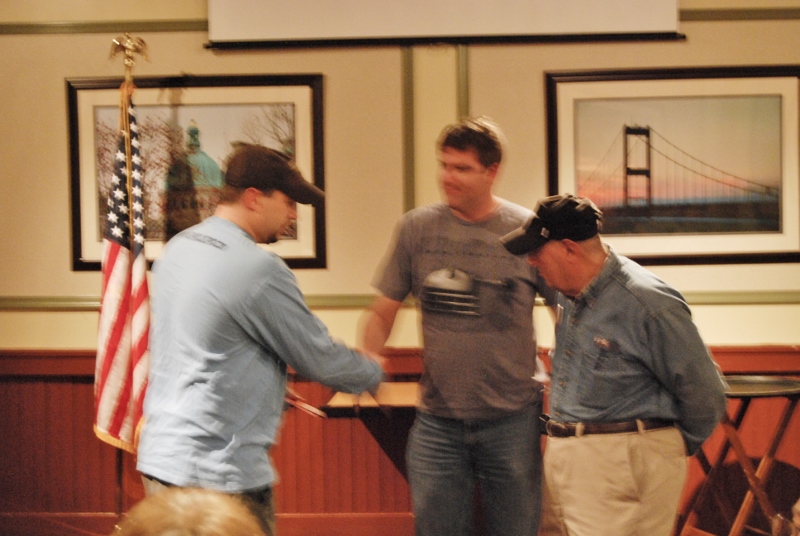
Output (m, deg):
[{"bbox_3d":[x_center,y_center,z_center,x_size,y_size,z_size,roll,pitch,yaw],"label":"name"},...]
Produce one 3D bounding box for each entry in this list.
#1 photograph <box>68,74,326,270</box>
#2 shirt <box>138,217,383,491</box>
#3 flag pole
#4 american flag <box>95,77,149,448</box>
[{"bbox_3d":[-0.862,-0.402,6.530,1.090,0.820,0.040,-1,4,4],"label":"photograph"},{"bbox_3d":[-0.377,0.227,4.120,0.560,0.700,0.500,-3,4,-30],"label":"shirt"},{"bbox_3d":[-1.139,0.136,6.304,0.160,2.170,0.100,2,3,4],"label":"flag pole"},{"bbox_3d":[-1.121,0.010,6.250,0.240,1.460,0.180,1,4,4],"label":"american flag"}]

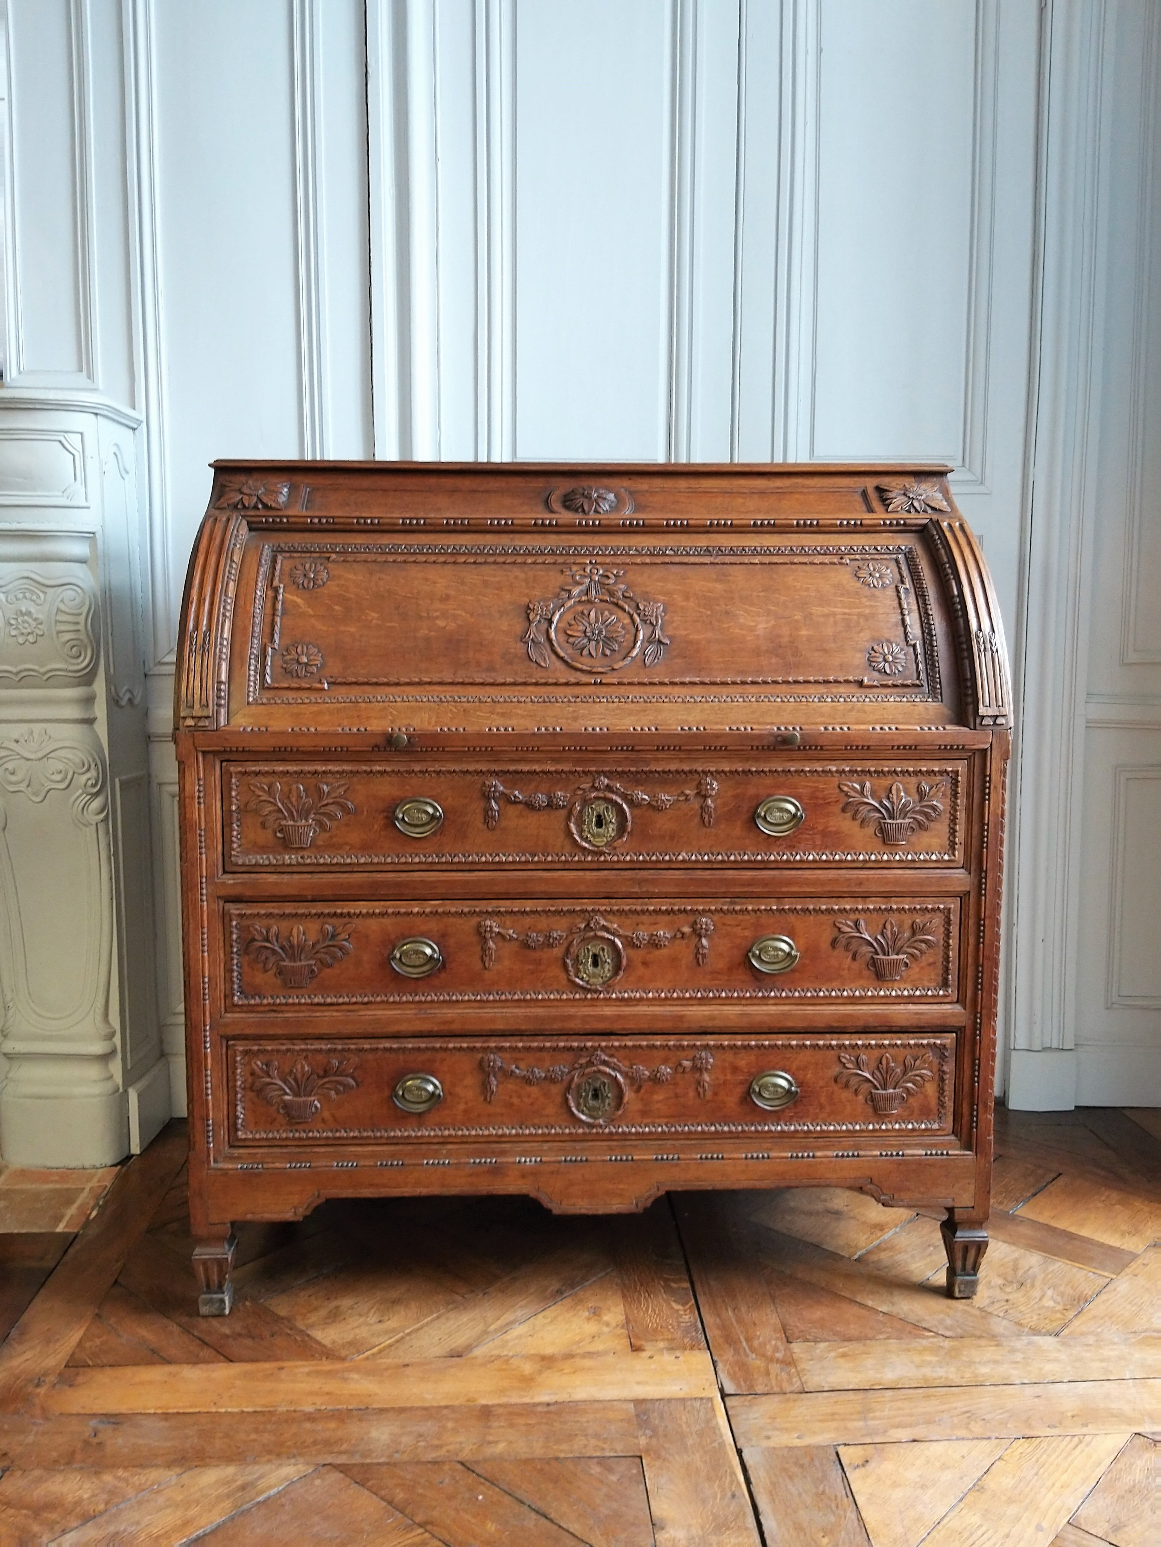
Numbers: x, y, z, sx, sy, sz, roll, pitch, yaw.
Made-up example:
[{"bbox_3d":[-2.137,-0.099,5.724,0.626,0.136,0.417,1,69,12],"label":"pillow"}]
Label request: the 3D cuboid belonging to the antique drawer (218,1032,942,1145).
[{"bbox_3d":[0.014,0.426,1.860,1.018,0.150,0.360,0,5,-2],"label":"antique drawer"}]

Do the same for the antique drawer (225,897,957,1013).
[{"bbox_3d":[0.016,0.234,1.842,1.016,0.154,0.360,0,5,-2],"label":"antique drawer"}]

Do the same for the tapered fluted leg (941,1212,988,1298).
[{"bbox_3d":[0.561,0.700,1.763,0.052,0.127,0.051,0,5,-2],"label":"tapered fluted leg"}]

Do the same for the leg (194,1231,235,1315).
[{"bbox_3d":[-0.518,0.702,1.719,0.052,0.127,0.051,0,5,-2],"label":"leg"}]

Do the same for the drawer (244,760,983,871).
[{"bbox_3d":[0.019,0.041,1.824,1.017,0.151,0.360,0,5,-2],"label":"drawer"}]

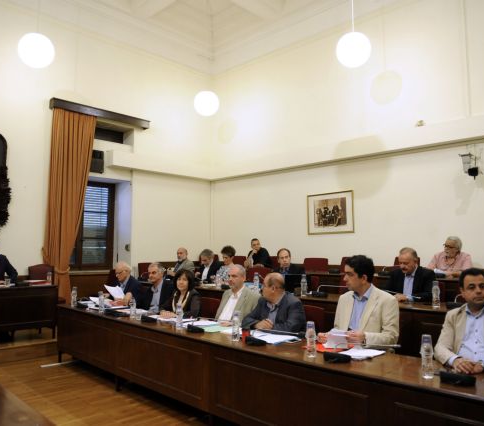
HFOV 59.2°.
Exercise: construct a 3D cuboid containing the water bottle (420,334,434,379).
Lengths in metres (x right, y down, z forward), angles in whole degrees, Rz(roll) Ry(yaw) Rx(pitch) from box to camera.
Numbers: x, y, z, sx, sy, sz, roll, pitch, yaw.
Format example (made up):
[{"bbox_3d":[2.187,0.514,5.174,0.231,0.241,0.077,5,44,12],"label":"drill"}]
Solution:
[{"bbox_3d":[0.987,0.762,2.278,0.066,0.228,0.066,-4,-6,44],"label":"water bottle"}]

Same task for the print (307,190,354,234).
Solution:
[{"bbox_3d":[1.552,0.009,7.409,0.940,0.715,0.030,-5,-6,44],"label":"print"}]

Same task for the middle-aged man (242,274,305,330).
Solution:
[{"bbox_3d":[0.244,1.115,3.677,0.620,1.195,0.760,-4,-6,36],"label":"middle-aged man"}]

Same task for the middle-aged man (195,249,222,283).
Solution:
[{"bbox_3d":[-0.534,1.118,5.825,0.540,1.250,0.750,-5,-8,40],"label":"middle-aged man"}]

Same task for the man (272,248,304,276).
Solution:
[{"bbox_3d":[0.549,1.074,5.478,0.570,1.230,0.760,-4,-6,40],"label":"man"}]

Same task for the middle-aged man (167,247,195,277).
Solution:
[{"bbox_3d":[-1.057,1.188,7.042,0.760,1.260,0.550,4,-6,-41],"label":"middle-aged man"}]

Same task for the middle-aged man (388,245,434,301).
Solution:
[{"bbox_3d":[1.578,0.949,3.993,0.560,1.250,0.750,-5,-8,39],"label":"middle-aged man"}]

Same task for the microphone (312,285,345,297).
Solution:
[{"bbox_3d":[0.991,0.847,4.643,0.440,0.115,0.160,0,-5,-1],"label":"microphone"}]

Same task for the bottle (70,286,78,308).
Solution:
[{"bbox_3d":[-1.947,0.977,4.965,0.066,0.228,0.066,-4,-6,44],"label":"bottle"}]

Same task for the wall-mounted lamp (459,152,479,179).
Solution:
[{"bbox_3d":[3.065,-0.636,5.770,0.200,0.368,0.270,-4,-6,44],"label":"wall-mounted lamp"}]

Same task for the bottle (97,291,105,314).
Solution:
[{"bbox_3d":[-1.456,0.934,4.431,0.065,0.220,0.065,0,-6,0],"label":"bottle"}]

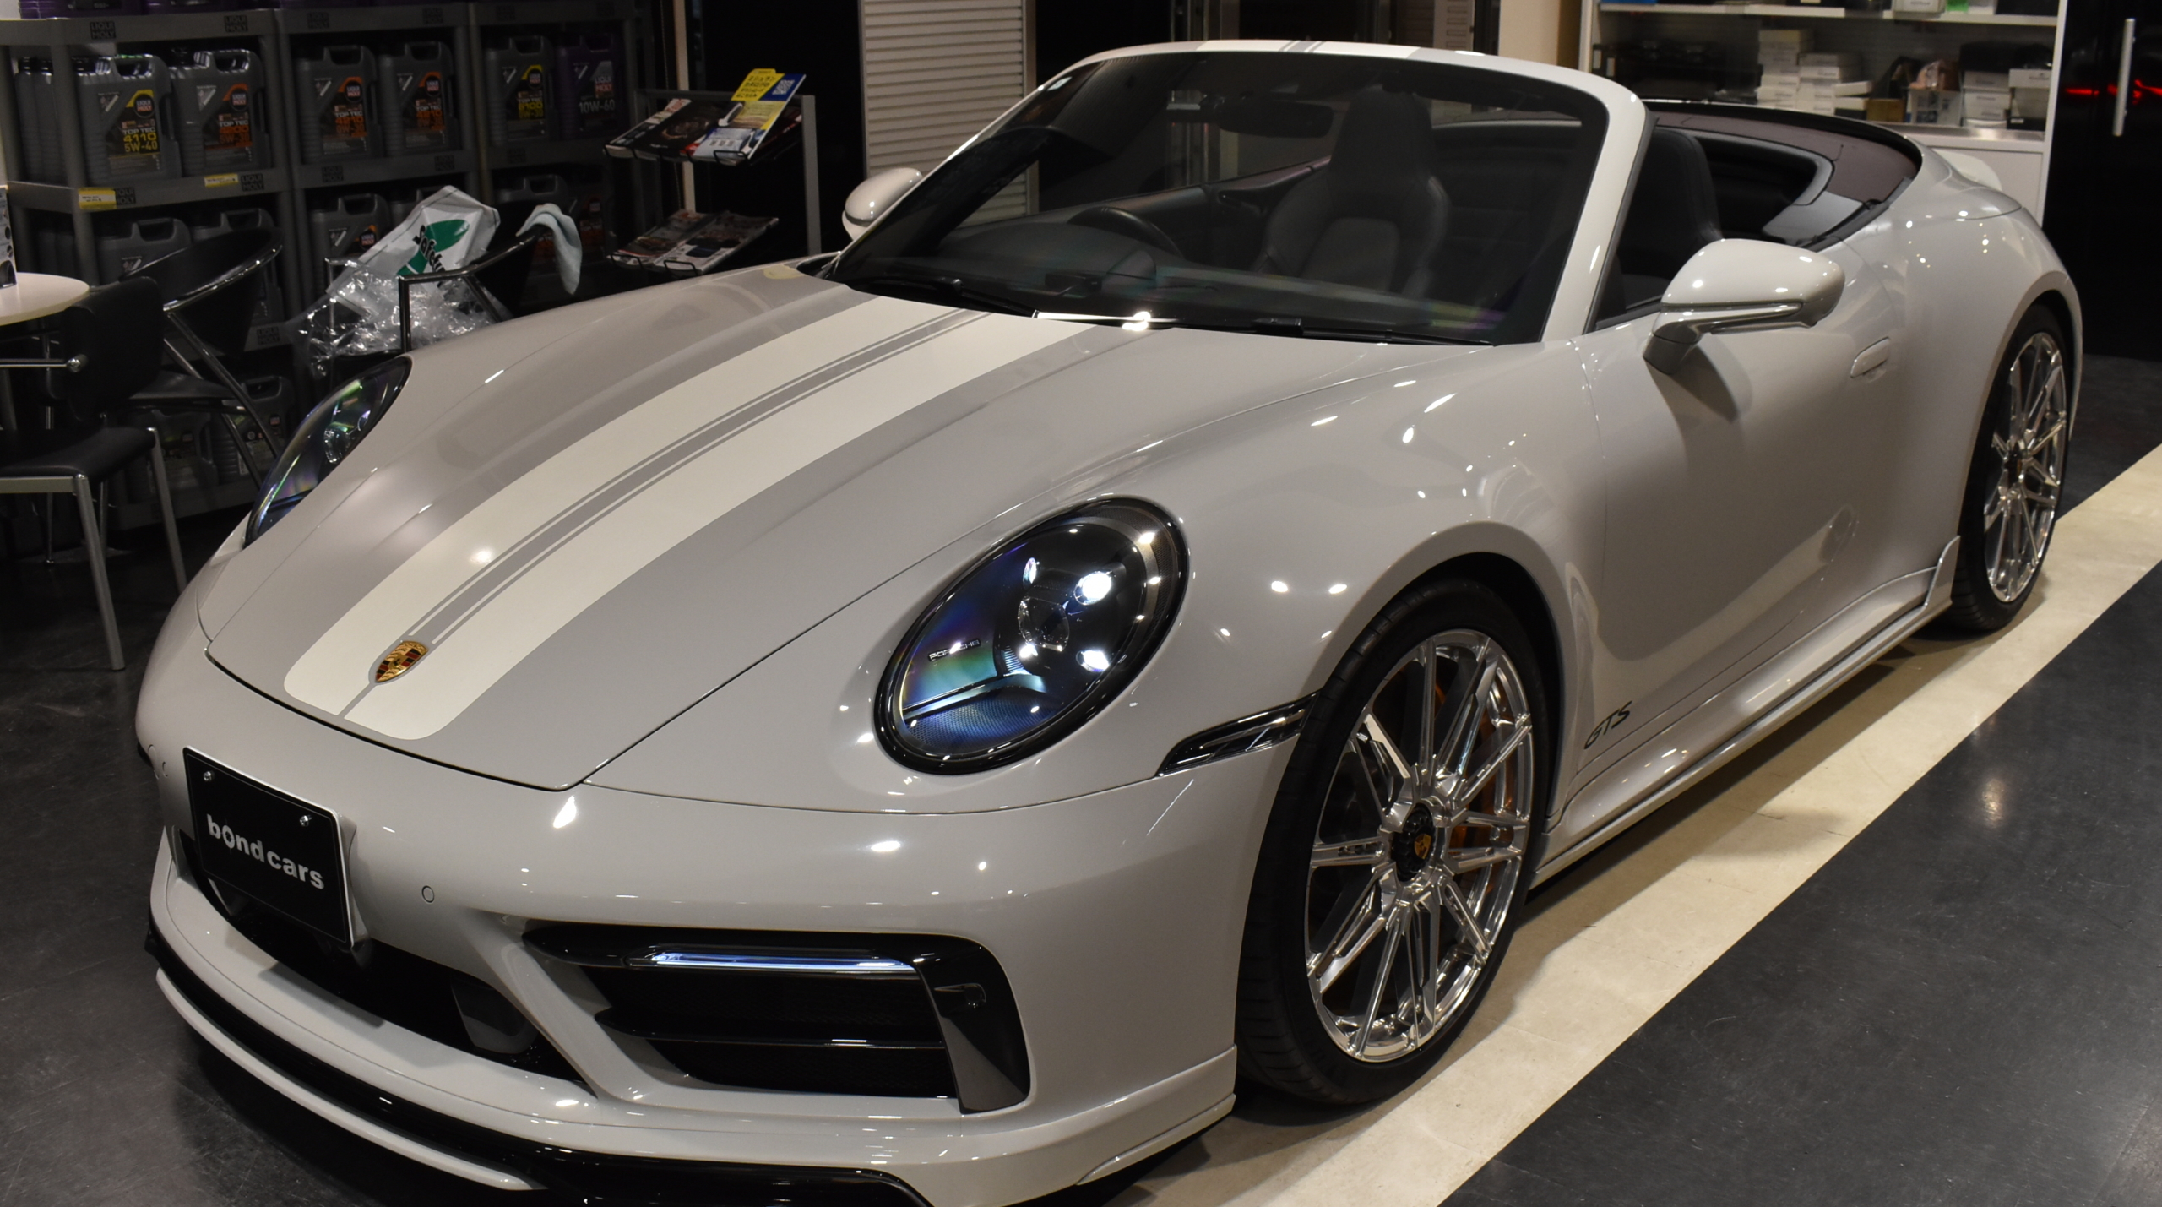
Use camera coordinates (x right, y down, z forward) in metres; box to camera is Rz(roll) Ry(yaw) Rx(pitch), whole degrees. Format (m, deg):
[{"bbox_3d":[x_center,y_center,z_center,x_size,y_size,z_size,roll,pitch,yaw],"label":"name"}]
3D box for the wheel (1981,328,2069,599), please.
[{"bbox_3d":[1.877,-0.305,4.337,0.270,0.570,0.570,13,22,38],"label":"wheel"}]

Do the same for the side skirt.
[{"bbox_3d":[1.142,0.124,3.419,0.110,0.160,1.680,13,22,38],"label":"side skirt"}]

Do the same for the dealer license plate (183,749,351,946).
[{"bbox_3d":[-0.909,0.269,2.280,0.330,0.165,0.020,13,22,38],"label":"dealer license plate"}]

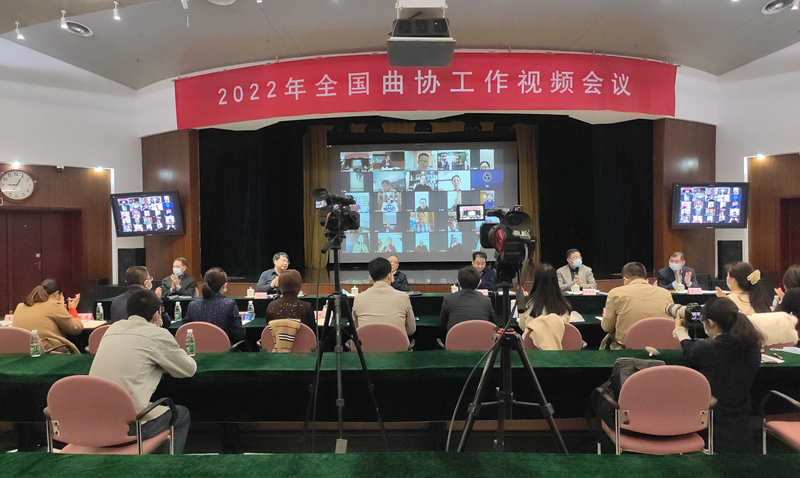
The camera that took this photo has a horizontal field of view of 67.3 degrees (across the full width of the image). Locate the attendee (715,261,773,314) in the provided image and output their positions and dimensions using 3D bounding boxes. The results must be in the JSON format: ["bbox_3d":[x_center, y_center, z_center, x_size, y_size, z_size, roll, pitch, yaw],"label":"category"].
[{"bbox_3d":[2.910,0.843,5.050,0.500,1.300,0.720,-1,2,-35],"label":"attendee"}]

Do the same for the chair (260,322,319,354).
[{"bbox_3d":[-0.857,1.097,4.979,0.550,0.870,0.570,0,1,4],"label":"chair"}]

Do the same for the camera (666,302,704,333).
[{"bbox_3d":[1.551,0.423,3.300,0.150,0.150,0.250,-1,0,-22],"label":"camera"}]

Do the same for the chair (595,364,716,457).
[{"bbox_3d":[1.381,1.112,3.299,0.550,0.870,0.570,0,1,6],"label":"chair"}]

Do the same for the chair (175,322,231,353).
[{"bbox_3d":[-1.537,1.104,4.979,0.550,0.870,0.570,0,1,4],"label":"chair"}]

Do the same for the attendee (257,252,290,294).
[{"bbox_3d":[-1.634,0.814,7.950,0.540,1.300,0.720,-1,0,-16],"label":"attendee"}]

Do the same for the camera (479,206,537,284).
[{"bbox_3d":[0.447,0.015,2.500,0.210,0.290,0.370,-1,1,-3],"label":"camera"}]

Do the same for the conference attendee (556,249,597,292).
[{"bbox_3d":[2.310,0.791,7.850,0.540,1.290,0.720,0,1,9],"label":"conference attendee"}]

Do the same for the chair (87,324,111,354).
[{"bbox_3d":[-2.057,1.059,4.620,0.540,0.860,0.570,-1,0,7],"label":"chair"}]

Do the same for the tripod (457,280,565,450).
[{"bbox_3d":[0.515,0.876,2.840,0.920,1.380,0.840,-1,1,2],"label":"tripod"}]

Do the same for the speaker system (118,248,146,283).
[{"bbox_3d":[-4.728,0.485,10.600,0.330,0.650,0.380,-1,1,-2],"label":"speaker system"}]

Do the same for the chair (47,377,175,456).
[{"bbox_3d":[-1.533,1.142,3.278,0.550,0.870,0.570,0,1,7],"label":"chair"}]

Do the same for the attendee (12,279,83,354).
[{"bbox_3d":[-2.769,0.888,4.720,0.540,1.210,0.700,-1,0,25],"label":"attendee"}]

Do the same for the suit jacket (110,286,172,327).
[{"bbox_3d":[-2.177,0.703,5.080,0.500,0.660,0.420,0,1,34],"label":"suit jacket"}]

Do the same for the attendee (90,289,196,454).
[{"bbox_3d":[-1.460,0.931,3.500,0.560,1.280,0.800,0,1,12],"label":"attendee"}]

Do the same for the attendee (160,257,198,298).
[{"bbox_3d":[-3.040,0.838,8.100,0.530,1.240,0.750,-1,1,6],"label":"attendee"}]

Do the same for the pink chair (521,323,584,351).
[{"bbox_3d":[1.165,1.056,4.780,0.560,0.870,0.570,-1,1,2],"label":"pink chair"}]

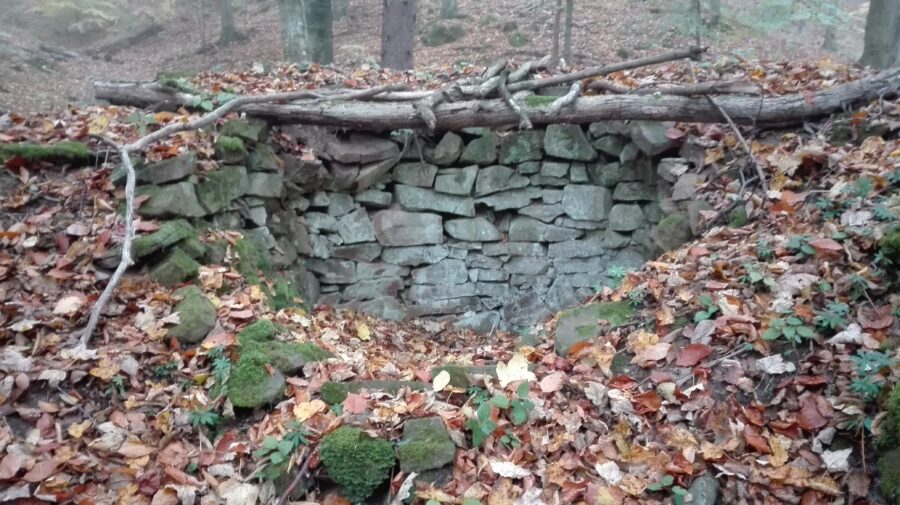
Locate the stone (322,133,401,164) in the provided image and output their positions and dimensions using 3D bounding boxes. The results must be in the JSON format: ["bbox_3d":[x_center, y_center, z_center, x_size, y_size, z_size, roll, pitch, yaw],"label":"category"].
[{"bbox_3d":[-0.467,-0.548,3.395,0.395,0.154,0.270,0,12,0],"label":"stone"}]

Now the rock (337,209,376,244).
[{"bbox_3d":[-0.491,-0.137,3.476,0.195,0.180,0.170,0,3,0],"label":"rock"}]

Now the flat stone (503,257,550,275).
[{"bbox_3d":[0.469,0.080,3.950,0.264,0.104,0.180,1,9,0],"label":"flat stone"}]

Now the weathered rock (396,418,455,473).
[{"bbox_3d":[-0.067,0.575,1.930,0.168,0.125,0.140,1,9,0],"label":"weathered rock"}]

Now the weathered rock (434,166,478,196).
[{"bbox_3d":[0.033,-0.442,3.895,0.248,0.170,0.190,1,9,0],"label":"weathered rock"}]

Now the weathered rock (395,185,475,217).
[{"bbox_3d":[-0.077,-0.275,3.494,0.410,0.125,0.210,8,3,0],"label":"weathered rock"}]

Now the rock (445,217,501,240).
[{"bbox_3d":[0.119,-0.124,3.481,0.290,0.120,0.180,3,3,0],"label":"rock"}]

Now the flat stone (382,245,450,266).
[{"bbox_3d":[-0.214,0.019,4.120,0.418,0.137,0.240,0,11,0],"label":"flat stone"}]

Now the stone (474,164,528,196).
[{"bbox_3d":[0.333,-0.457,4.089,0.343,0.198,0.220,0,11,0],"label":"stone"}]

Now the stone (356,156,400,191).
[{"bbox_3d":[-0.383,-0.417,3.490,0.280,0.085,0.200,-26,3,2],"label":"stone"}]

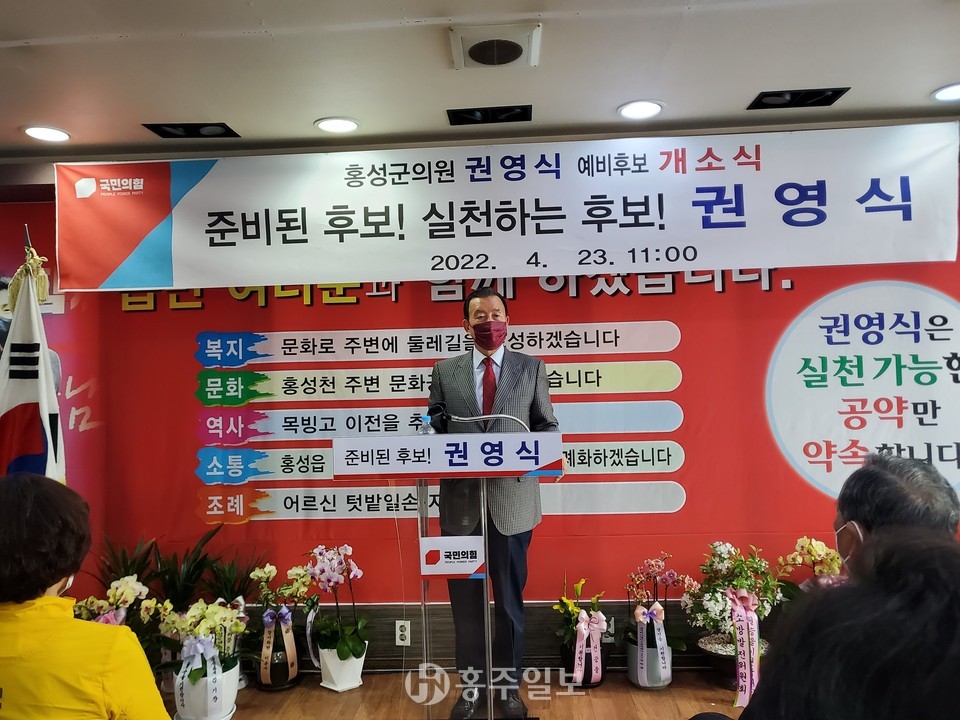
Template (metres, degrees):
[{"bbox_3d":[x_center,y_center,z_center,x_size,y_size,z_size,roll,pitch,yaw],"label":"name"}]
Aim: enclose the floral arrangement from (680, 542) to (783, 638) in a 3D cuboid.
[{"bbox_3d":[1.083,0.991,3.100,0.430,0.378,0.360,-1,1,3],"label":"floral arrangement"}]

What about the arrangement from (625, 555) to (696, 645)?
[{"bbox_3d":[0.800,1.055,3.170,0.320,0.394,0.240,-1,1,3],"label":"arrangement"}]

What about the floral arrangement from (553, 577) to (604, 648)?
[{"bbox_3d":[0.436,1.117,3.190,0.223,0.300,0.180,-1,1,3],"label":"floral arrangement"}]

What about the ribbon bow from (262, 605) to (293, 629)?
[{"bbox_3d":[-0.885,1.121,3.150,0.127,0.098,0.060,-1,1,3],"label":"ribbon bow"}]

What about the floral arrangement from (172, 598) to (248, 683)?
[{"bbox_3d":[-1.115,1.147,2.950,0.333,0.312,0.270,-1,1,3],"label":"floral arrangement"}]

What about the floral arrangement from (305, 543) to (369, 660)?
[{"bbox_3d":[-0.640,1.082,3.230,0.282,0.505,0.230,-1,1,3],"label":"floral arrangement"}]

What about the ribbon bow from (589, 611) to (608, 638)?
[{"bbox_3d":[0.511,1.144,3.120,0.080,0.116,0.050,-1,1,3],"label":"ribbon bow"}]

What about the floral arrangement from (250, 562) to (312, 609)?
[{"bbox_3d":[-0.892,1.018,3.240,0.270,0.199,0.180,-1,1,3],"label":"floral arrangement"}]

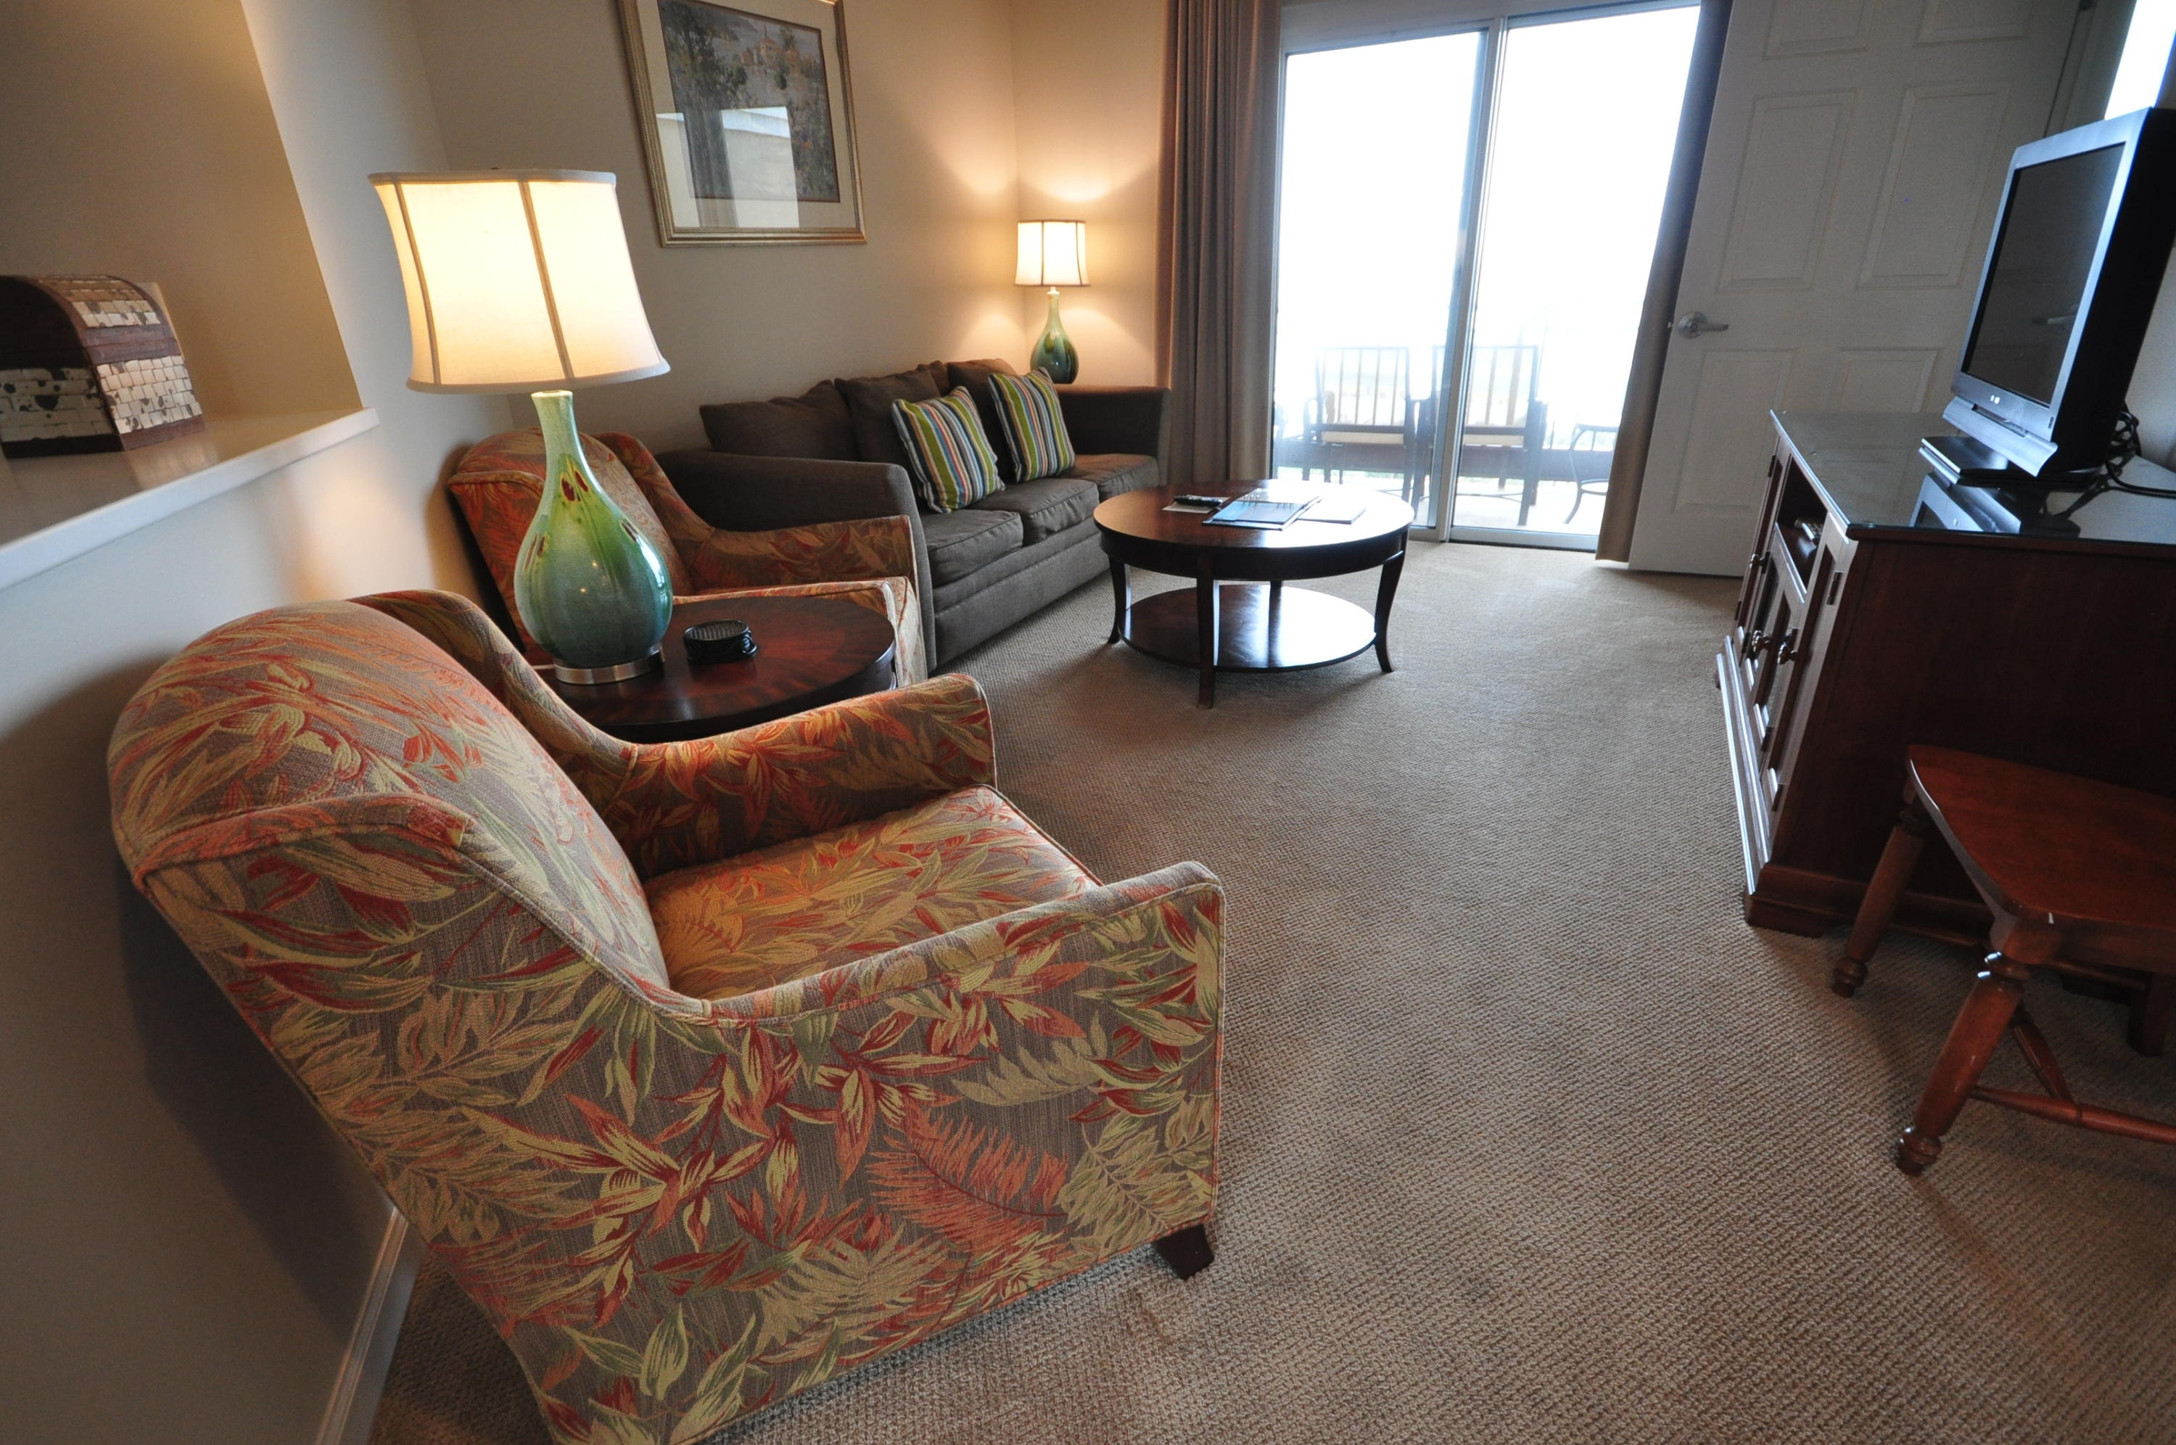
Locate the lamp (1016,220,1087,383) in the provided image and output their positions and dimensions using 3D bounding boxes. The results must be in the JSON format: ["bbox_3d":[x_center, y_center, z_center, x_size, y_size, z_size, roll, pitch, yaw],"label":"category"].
[{"bbox_3d":[-0.154,-1.936,4.815,0.345,0.735,0.345,-2,24,1],"label":"lamp"}]

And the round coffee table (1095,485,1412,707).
[{"bbox_3d":[0.502,-0.434,3.258,0.965,0.484,0.965,-2,24,1],"label":"round coffee table"}]

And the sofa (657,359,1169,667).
[{"bbox_3d":[-0.475,-0.952,4.072,0.880,0.835,2.100,10,27,25],"label":"sofa"}]

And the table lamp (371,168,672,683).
[{"bbox_3d":[-0.802,-0.427,1.558,0.350,0.728,0.350,10,27,25],"label":"table lamp"}]

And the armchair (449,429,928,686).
[{"bbox_3d":[-0.836,-0.243,2.421,0.800,0.900,0.740,-5,24,-7],"label":"armchair"}]

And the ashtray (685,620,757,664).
[{"bbox_3d":[-0.621,-0.136,1.736,0.110,0.040,0.110,-2,24,1],"label":"ashtray"}]

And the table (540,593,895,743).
[{"bbox_3d":[-0.640,0.153,1.880,0.640,0.602,0.640,10,27,25],"label":"table"}]

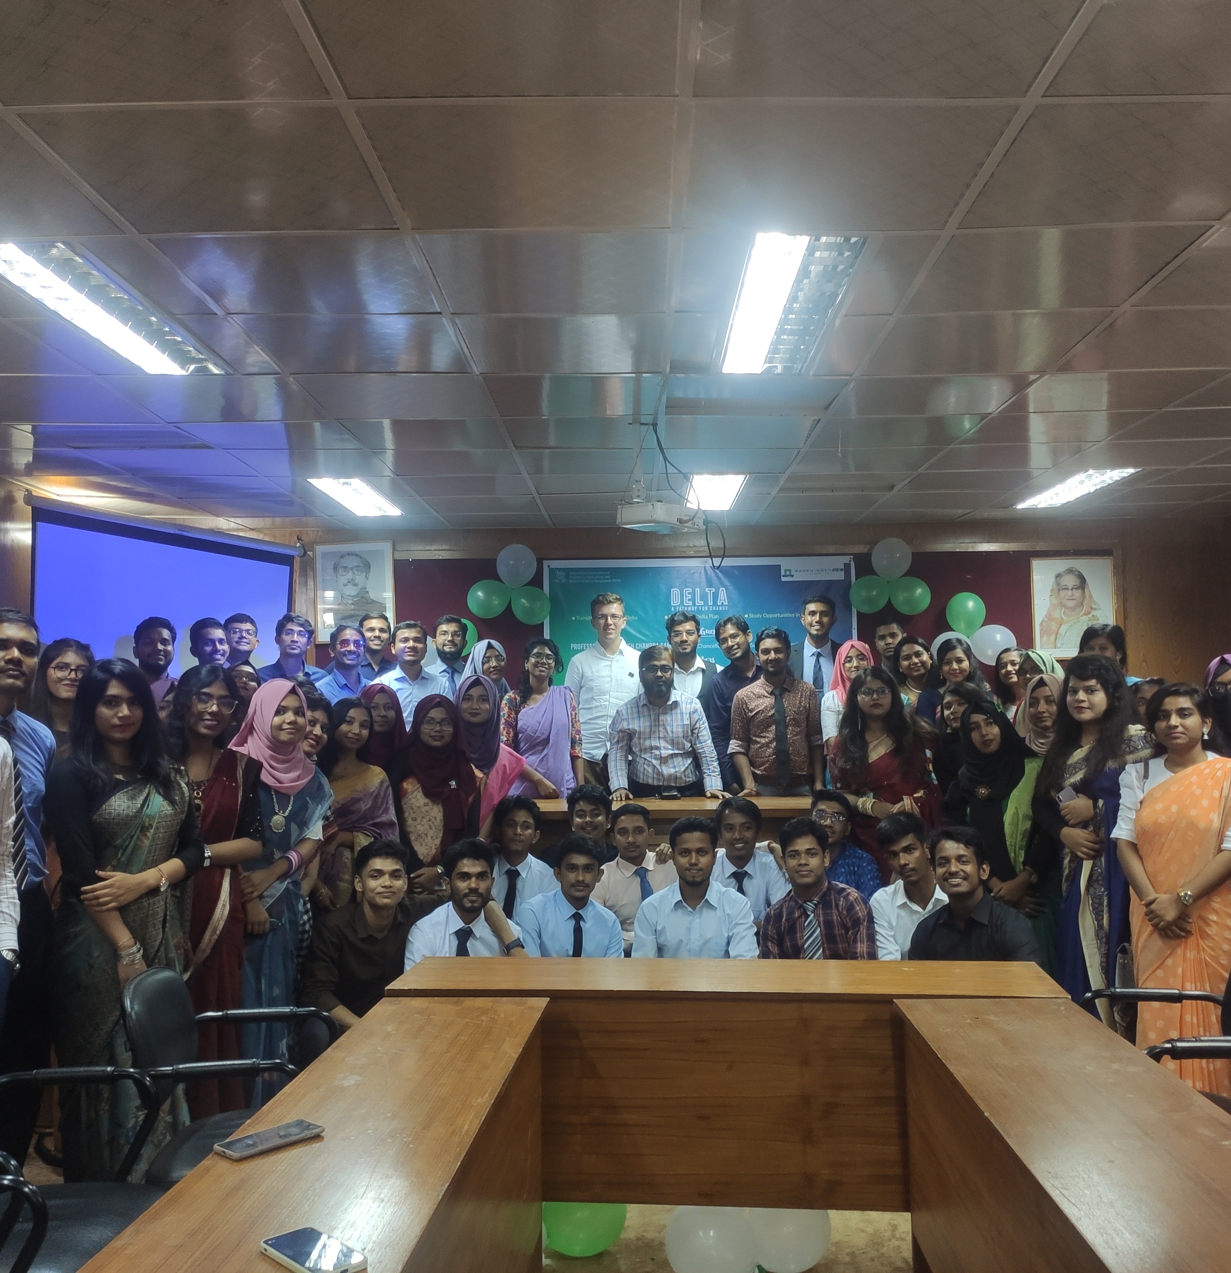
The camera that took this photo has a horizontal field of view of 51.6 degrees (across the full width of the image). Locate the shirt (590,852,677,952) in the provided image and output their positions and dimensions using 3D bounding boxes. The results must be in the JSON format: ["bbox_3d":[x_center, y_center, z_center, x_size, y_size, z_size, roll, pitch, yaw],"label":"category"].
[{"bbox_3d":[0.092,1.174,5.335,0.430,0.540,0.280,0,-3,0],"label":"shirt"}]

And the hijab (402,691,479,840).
[{"bbox_3d":[-0.759,0.571,5.573,0.340,0.640,0.290,0,-3,-6],"label":"hijab"}]

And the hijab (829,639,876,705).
[{"bbox_3d":[1.130,0.179,6.040,0.250,0.340,0.260,0,-3,0],"label":"hijab"}]

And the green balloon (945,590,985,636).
[{"bbox_3d":[1.977,-0.131,7.200,0.230,0.260,0.230,0,-3,1],"label":"green balloon"}]

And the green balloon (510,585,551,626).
[{"bbox_3d":[-0.496,-0.178,7.451,0.245,0.245,0.240,0,-3,1],"label":"green balloon"}]

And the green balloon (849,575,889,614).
[{"bbox_3d":[1.477,-0.247,7.417,0.240,0.235,0.240,0,-3,1],"label":"green balloon"}]

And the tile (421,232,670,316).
[{"bbox_3d":[-0.161,-0.904,3.170,0.600,0.018,0.600,0,-3,1],"label":"tile"}]

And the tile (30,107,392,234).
[{"bbox_3d":[-0.769,-0.917,2.529,0.595,0.015,0.595,0,-3,1],"label":"tile"}]

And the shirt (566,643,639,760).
[{"bbox_3d":[-0.035,0.352,6.700,0.480,0.650,0.280,0,-3,2],"label":"shirt"}]

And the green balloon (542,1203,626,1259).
[{"bbox_3d":[-0.088,1.543,3.444,0.245,0.250,0.245,0,-3,1],"label":"green balloon"}]

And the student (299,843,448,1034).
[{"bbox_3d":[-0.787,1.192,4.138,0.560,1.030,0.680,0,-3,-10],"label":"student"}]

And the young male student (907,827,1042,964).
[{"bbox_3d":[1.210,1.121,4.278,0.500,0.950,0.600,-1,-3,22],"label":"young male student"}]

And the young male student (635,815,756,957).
[{"bbox_3d":[0.258,1.080,4.122,0.480,1.000,0.580,0,-3,2],"label":"young male student"}]

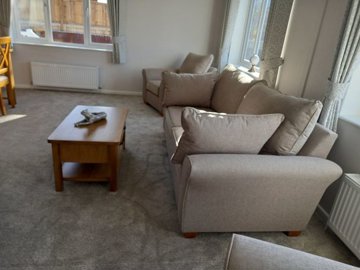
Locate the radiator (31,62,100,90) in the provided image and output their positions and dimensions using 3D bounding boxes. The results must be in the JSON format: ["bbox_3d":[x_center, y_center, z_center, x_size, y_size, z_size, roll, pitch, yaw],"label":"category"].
[{"bbox_3d":[-2.169,-1.124,4.982,1.183,0.435,0.094,2,21,-9],"label":"radiator"}]

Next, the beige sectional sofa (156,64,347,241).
[{"bbox_3d":[0.437,-0.086,2.534,1.052,0.912,2.031,2,21,-9],"label":"beige sectional sofa"}]

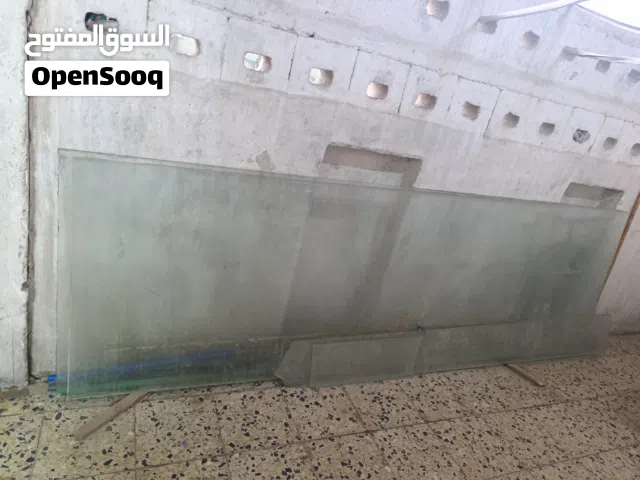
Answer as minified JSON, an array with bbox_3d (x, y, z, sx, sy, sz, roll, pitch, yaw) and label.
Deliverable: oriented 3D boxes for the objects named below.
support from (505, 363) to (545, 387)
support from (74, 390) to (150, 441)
[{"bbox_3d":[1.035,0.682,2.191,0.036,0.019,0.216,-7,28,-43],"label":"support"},{"bbox_3d":[-0.689,0.585,1.448,0.038,0.016,0.286,20,21,20],"label":"support"}]

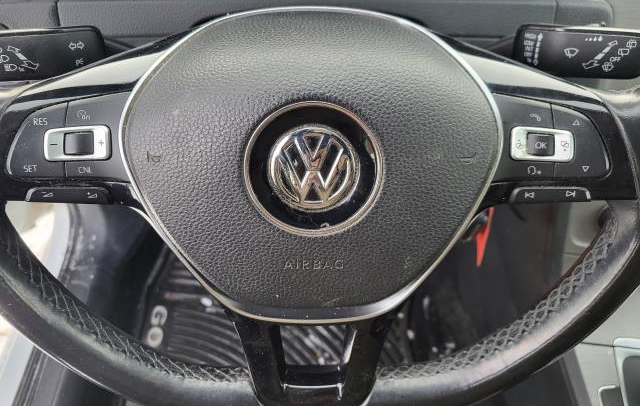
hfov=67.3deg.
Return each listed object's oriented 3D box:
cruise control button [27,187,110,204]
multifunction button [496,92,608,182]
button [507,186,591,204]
[{"bbox_3d":[-0.133,-0.004,0.256,0.044,0.011,0.010,-1,22,-2],"label":"cruise control button"},{"bbox_3d":[0.119,-0.034,0.248,0.060,0.047,0.014,-1,22,-2],"label":"multifunction button"},{"bbox_3d":[0.125,-0.004,0.261,0.044,0.011,0.010,-1,22,-2],"label":"button"}]

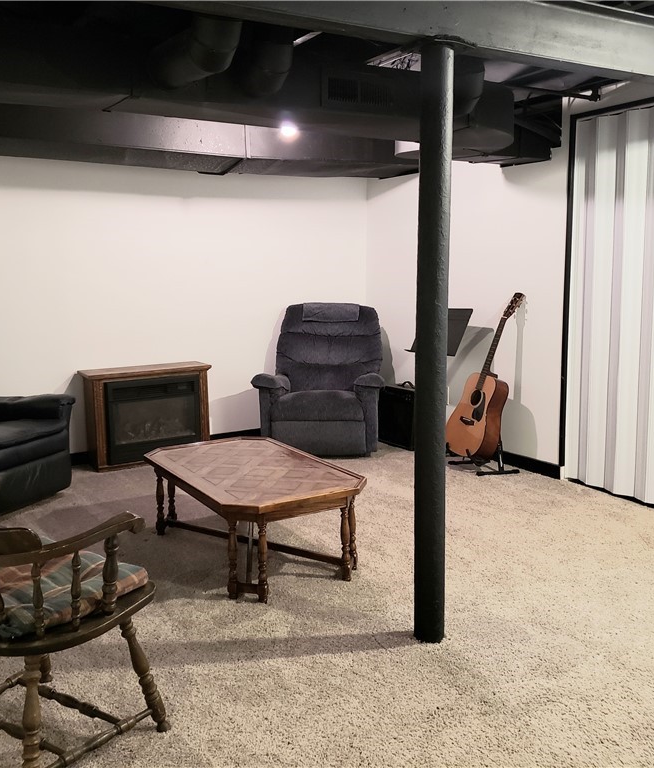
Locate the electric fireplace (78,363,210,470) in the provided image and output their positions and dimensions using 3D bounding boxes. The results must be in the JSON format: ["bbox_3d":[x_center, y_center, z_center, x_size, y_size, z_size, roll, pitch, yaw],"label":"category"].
[{"bbox_3d":[-1.190,0.204,5.101,0.800,0.610,0.305,-6,10,-30],"label":"electric fireplace"}]

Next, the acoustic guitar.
[{"bbox_3d":[1.013,-0.058,4.693,0.125,1.040,0.400,21,-3,-23],"label":"acoustic guitar"}]

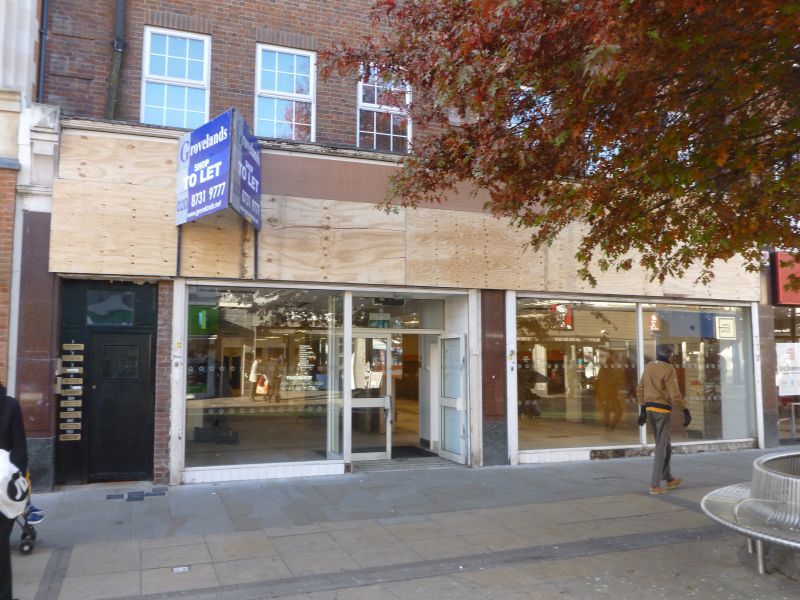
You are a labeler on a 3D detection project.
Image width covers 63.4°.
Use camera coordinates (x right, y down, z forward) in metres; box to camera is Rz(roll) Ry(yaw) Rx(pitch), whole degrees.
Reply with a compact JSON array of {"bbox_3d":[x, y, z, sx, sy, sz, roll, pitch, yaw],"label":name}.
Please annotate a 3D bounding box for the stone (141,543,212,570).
[{"bbox_3d":[-1.972,2.276,5.685,0.571,0.050,0.570,2,-4,-22],"label":"stone"}]

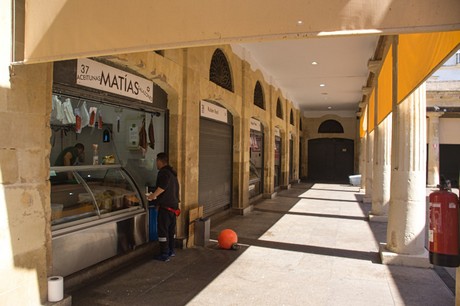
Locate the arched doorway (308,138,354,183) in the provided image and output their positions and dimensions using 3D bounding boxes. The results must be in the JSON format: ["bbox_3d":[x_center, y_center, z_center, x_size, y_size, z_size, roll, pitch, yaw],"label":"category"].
[{"bbox_3d":[6.457,0.340,21.924,2.800,2.700,0.200,0,0,19],"label":"arched doorway"}]

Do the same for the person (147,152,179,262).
[{"bbox_3d":[-1.060,0.830,5.550,0.450,1.700,0.480,0,0,24],"label":"person"}]

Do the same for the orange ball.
[{"bbox_3d":[-0.028,1.510,6.080,0.340,0.340,0.340,0,0,0],"label":"orange ball"}]

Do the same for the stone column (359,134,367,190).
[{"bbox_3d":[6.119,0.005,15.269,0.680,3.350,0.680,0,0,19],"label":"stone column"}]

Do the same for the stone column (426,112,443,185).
[{"bbox_3d":[10.162,-0.160,17.136,0.640,3.680,0.640,0,0,19],"label":"stone column"}]

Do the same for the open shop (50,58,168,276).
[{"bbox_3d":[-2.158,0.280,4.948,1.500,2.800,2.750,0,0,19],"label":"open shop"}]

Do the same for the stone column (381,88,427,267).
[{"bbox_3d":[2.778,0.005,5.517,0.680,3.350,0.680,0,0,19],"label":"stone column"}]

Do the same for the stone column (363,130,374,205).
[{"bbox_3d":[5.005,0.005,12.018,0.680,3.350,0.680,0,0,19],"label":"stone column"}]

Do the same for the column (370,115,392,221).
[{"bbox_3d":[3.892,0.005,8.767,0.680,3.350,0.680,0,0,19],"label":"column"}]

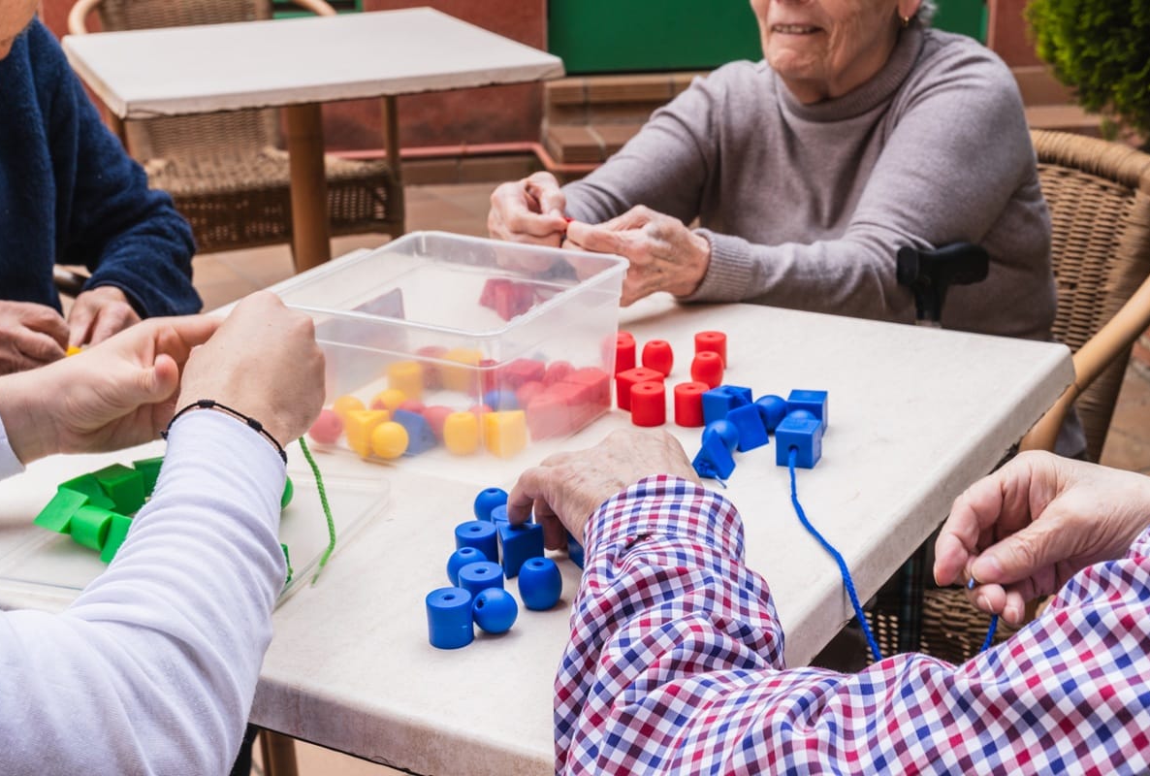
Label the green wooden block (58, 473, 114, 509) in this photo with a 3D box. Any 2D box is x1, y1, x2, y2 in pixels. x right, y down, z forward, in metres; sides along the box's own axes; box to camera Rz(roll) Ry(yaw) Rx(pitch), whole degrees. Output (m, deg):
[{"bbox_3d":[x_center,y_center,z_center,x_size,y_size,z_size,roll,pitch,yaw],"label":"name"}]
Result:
[{"bbox_3d":[-0.322,0.079,1.142,0.029,0.025,0.026,48,40,16],"label":"green wooden block"}]

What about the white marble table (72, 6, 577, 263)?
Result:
[{"bbox_3d":[-0.471,-0.241,3.150,0.708,0.740,0.765,-9,21,-20],"label":"white marble table"}]

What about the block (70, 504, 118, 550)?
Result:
[{"bbox_3d":[-0.328,0.098,1.210,0.028,0.028,0.028,11,23,32],"label":"block"}]

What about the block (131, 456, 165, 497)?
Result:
[{"bbox_3d":[-0.283,0.061,1.168,0.026,0.025,0.026,-10,21,-22],"label":"block"}]

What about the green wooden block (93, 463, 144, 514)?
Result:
[{"bbox_3d":[-0.335,0.075,1.275,0.028,0.028,0.028,12,24,36],"label":"green wooden block"}]

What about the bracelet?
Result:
[{"bbox_3d":[-0.179,0.031,0.890,0.066,0.048,0.012,13,20,-2],"label":"bracelet"}]

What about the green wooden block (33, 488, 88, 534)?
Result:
[{"bbox_3d":[-0.322,0.085,1.116,0.026,0.025,0.029,15,58,32],"label":"green wooden block"}]

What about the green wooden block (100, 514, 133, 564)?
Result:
[{"bbox_3d":[-0.304,0.102,1.194,0.028,0.029,0.034,11,24,34],"label":"green wooden block"}]

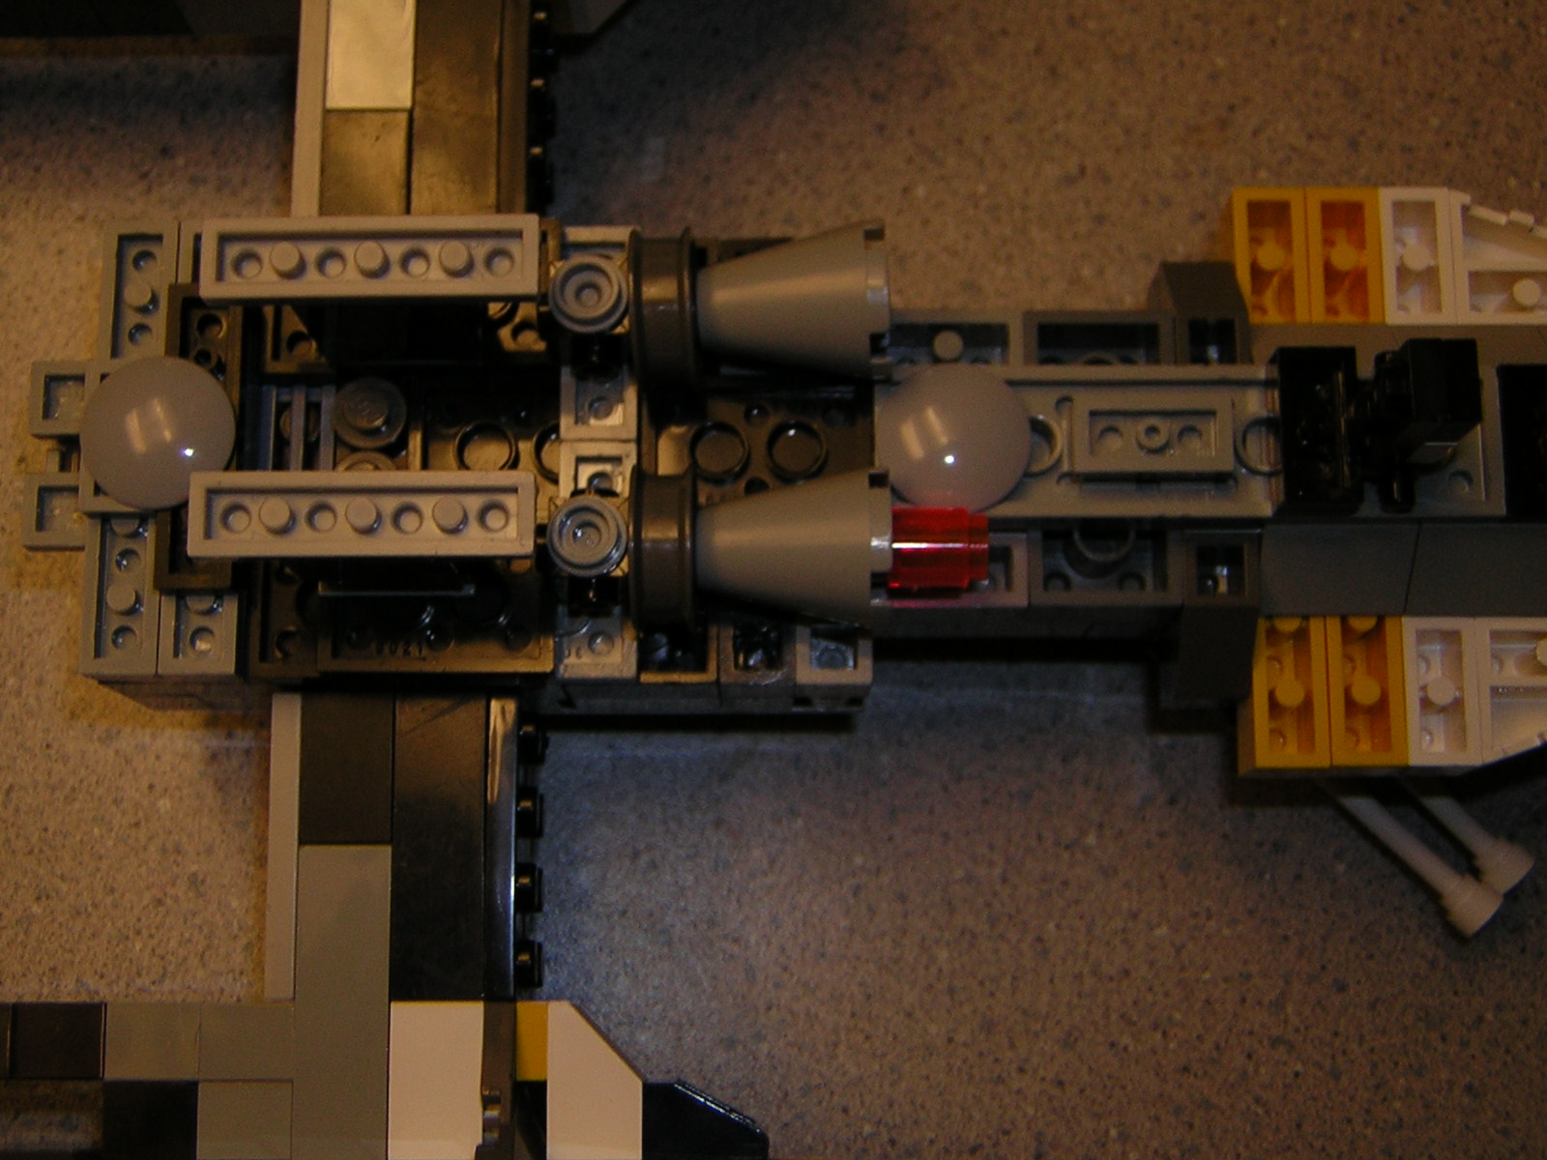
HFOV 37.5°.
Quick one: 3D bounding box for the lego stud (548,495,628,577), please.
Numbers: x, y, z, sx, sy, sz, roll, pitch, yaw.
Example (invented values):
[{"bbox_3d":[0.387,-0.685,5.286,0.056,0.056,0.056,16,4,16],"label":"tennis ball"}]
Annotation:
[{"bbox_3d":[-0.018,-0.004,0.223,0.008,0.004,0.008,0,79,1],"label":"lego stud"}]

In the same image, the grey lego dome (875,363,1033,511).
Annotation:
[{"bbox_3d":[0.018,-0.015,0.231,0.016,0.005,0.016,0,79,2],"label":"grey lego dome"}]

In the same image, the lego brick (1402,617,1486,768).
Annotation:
[{"bbox_3d":[0.071,0.013,0.248,0.008,0.010,0.016,0,79,1],"label":"lego brick"}]

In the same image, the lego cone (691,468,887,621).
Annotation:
[{"bbox_3d":[0.002,-0.003,0.225,0.019,0.016,0.016,0,79,1],"label":"lego cone"}]

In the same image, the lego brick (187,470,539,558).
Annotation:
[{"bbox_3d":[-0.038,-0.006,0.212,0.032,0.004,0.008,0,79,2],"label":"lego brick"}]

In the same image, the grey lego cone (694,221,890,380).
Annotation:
[{"bbox_3d":[0.002,-0.028,0.228,0.019,0.016,0.016,0,79,1],"label":"grey lego cone"}]

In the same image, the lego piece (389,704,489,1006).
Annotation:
[{"bbox_3d":[-0.034,0.028,0.239,0.010,0.009,0.032,0,79,1],"label":"lego piece"}]

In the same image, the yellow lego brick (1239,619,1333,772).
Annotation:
[{"bbox_3d":[0.055,0.009,0.247,0.008,0.010,0.024,0,79,1],"label":"yellow lego brick"}]

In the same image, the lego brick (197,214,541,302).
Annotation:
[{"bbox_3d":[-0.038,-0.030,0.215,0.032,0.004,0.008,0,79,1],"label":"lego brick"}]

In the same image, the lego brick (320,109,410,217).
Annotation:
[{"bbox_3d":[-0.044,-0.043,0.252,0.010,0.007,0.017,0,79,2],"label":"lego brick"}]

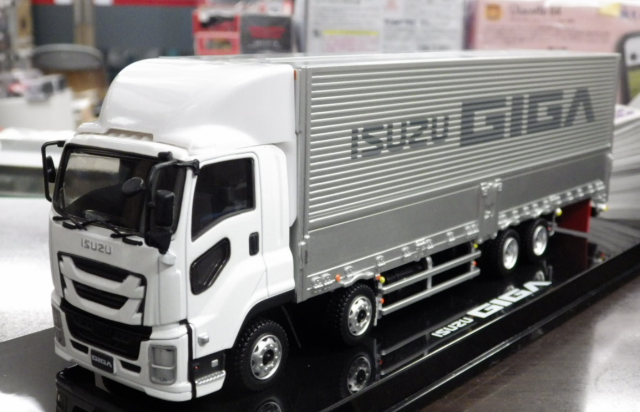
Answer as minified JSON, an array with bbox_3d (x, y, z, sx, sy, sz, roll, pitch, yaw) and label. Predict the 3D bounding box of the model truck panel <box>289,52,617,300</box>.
[{"bbox_3d":[0.044,-0.026,0.360,0.057,0.065,0.235,10,14,37],"label":"model truck panel"}]

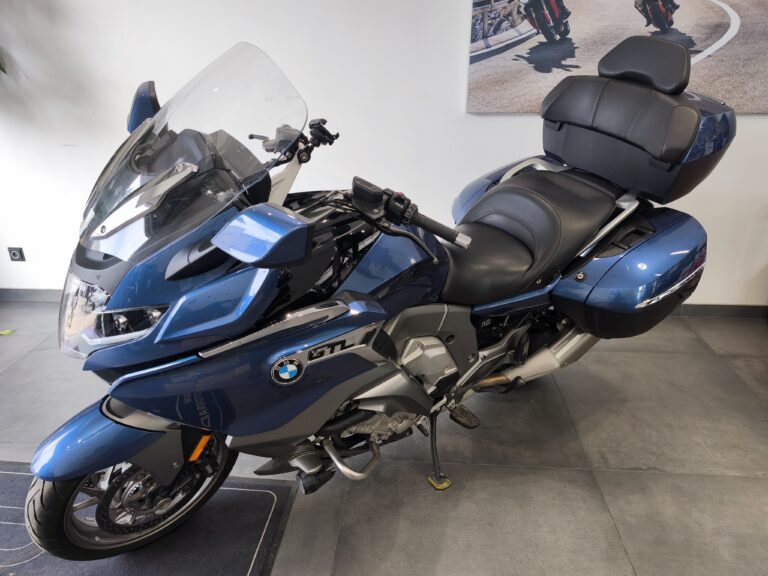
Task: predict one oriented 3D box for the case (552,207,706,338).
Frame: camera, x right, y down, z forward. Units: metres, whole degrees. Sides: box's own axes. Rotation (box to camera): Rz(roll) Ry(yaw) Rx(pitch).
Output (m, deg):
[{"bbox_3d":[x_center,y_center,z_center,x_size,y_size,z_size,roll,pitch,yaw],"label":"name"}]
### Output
[{"bbox_3d":[0.900,-0.023,1.811,0.630,0.460,0.250,-14,38,-29],"label":"case"}]

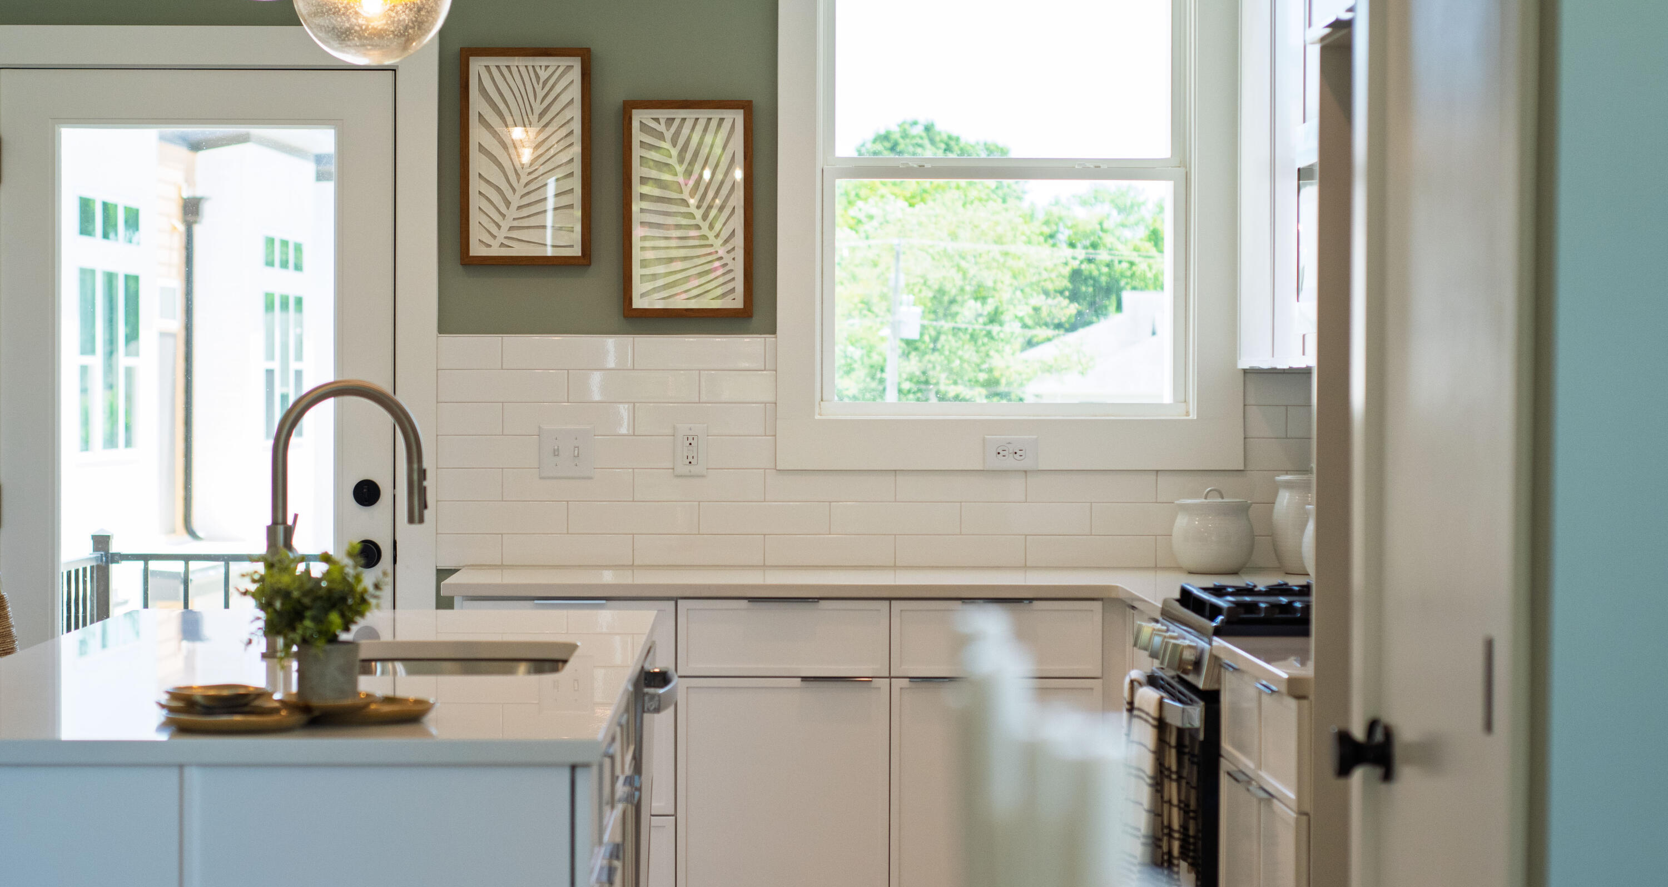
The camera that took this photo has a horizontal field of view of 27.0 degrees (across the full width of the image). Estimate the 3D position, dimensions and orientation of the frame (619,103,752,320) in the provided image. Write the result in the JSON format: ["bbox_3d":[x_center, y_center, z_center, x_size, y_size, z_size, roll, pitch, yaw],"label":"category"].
[{"bbox_3d":[-0.338,-0.542,8.057,0.302,0.500,0.030,0,1,-1],"label":"frame"}]

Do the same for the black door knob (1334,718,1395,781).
[{"bbox_3d":[0.603,0.348,3.952,0.069,0.067,0.066,0,1,-1],"label":"black door knob"}]

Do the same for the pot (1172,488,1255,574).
[{"bbox_3d":[0.867,0.199,7.926,0.190,0.194,0.190,0,1,0],"label":"pot"}]

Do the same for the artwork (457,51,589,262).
[{"bbox_3d":[-0.712,-0.663,8.046,0.301,0.501,0.030,0,1,-1],"label":"artwork"}]

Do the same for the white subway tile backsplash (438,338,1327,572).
[{"bbox_3d":[0.151,0.021,8.096,2.149,0.537,0.015,0,1,-1],"label":"white subway tile backsplash"}]

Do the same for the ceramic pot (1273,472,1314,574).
[{"bbox_3d":[1.104,0.175,7.935,0.205,0.243,0.205,0,1,0],"label":"ceramic pot"}]

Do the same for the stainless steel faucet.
[{"bbox_3d":[-0.757,0.117,5.382,0.256,0.433,0.075,0,1,-1],"label":"stainless steel faucet"}]

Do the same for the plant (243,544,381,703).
[{"bbox_3d":[-0.685,0.235,4.576,0.185,0.202,0.176,0,1,-1],"label":"plant"}]

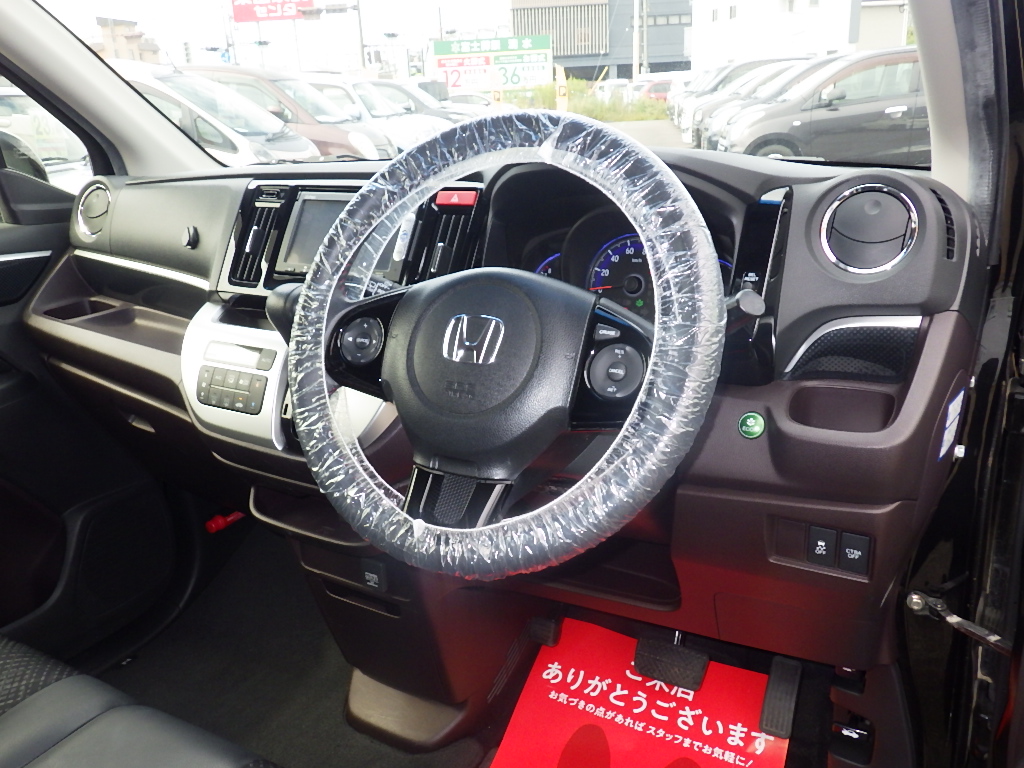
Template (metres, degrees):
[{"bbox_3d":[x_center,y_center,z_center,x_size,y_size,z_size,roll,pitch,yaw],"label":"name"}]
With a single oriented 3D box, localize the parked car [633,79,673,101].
[{"bbox_3d":[7.152,-13.476,38.852,3.600,1.500,1.600,-1,19,6],"label":"parked car"}]

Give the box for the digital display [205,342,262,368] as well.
[{"bbox_3d":[-0.318,-0.032,0.947,0.082,0.024,0.008,7,-12,27],"label":"digital display"}]

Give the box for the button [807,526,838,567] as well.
[{"bbox_3d":[0.305,0.158,0.812,0.026,0.038,0.012,7,20,27],"label":"button"}]

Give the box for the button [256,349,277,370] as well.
[{"bbox_3d":[-0.272,-0.026,0.923,0.023,0.024,0.008,7,-12,27],"label":"button"}]

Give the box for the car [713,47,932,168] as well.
[{"bbox_3d":[4.092,-3.176,9.774,3.400,1.530,1.475,0,19,6],"label":"car"}]

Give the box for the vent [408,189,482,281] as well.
[{"bbox_3d":[-0.066,-0.152,0.896,0.063,0.115,0.035,7,-12,27],"label":"vent"}]

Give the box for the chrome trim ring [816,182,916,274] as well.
[{"bbox_3d":[0.338,-0.146,0.785,0.085,0.085,0.012,6,-1,24],"label":"chrome trim ring"}]

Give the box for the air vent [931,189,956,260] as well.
[{"bbox_3d":[0.401,-0.149,0.774,0.025,0.068,0.016,-3,4,-1],"label":"air vent"}]

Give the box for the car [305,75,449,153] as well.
[{"bbox_3d":[-2.642,-3.946,12.833,3.400,1.620,1.475,0,20,9],"label":"car"}]

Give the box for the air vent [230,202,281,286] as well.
[{"bbox_3d":[-0.311,-0.170,1.020,0.048,0.112,0.024,7,-13,27],"label":"air vent"}]

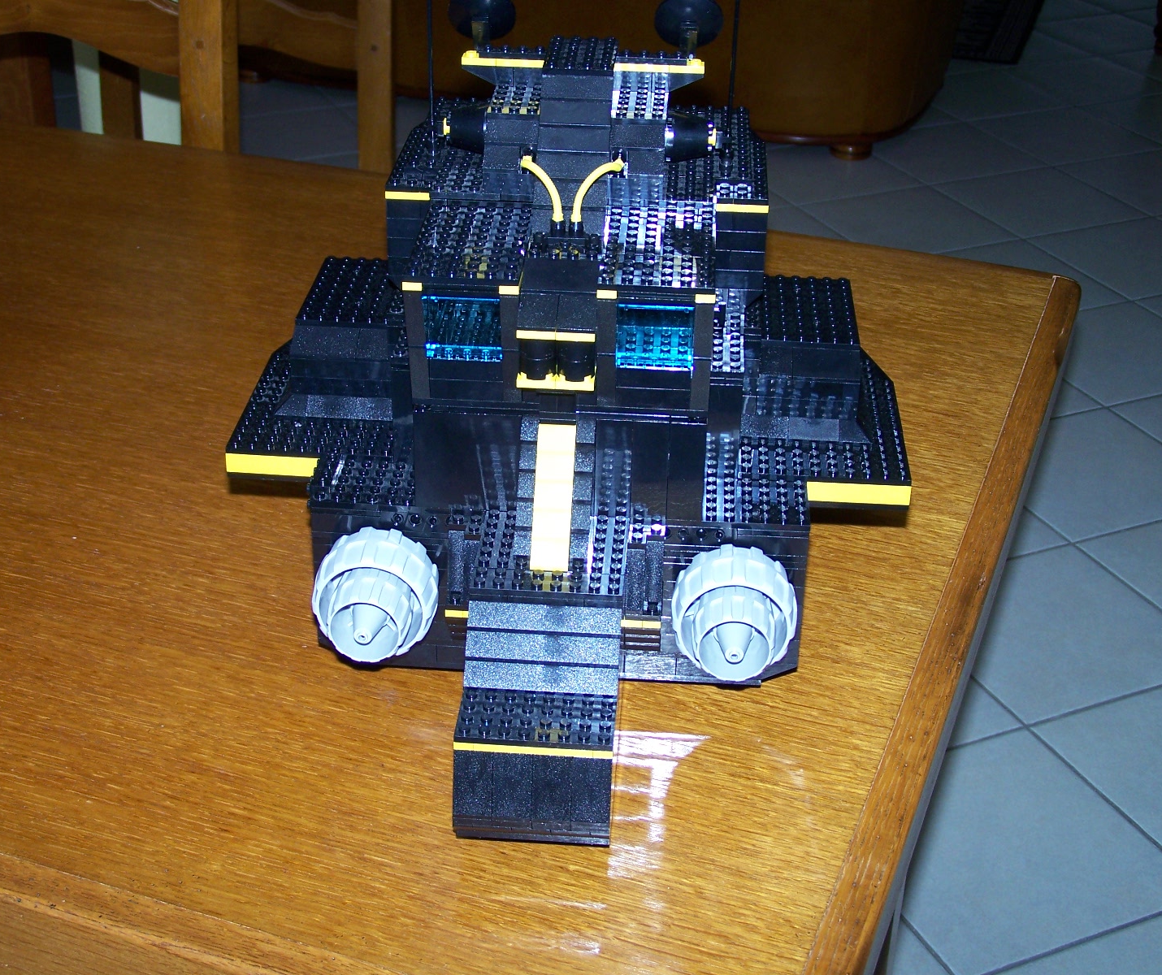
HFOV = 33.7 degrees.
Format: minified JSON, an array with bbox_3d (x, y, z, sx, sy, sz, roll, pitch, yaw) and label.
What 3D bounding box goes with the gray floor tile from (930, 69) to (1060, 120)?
[{"bbox_3d":[0.874,-0.859,4.192,0.300,0.010,0.300,-12,32,-22],"label":"gray floor tile"}]

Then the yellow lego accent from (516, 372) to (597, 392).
[{"bbox_3d":[-0.010,-0.046,0.799,0.032,0.003,0.016,3,29,3],"label":"yellow lego accent"}]

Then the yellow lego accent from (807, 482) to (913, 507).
[{"bbox_3d":[0.128,0.001,0.887,0.048,0.010,0.008,3,29,3],"label":"yellow lego accent"}]

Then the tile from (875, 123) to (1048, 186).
[{"bbox_3d":[0.734,-0.669,3.838,0.300,0.010,0.300,-12,32,-22],"label":"tile"}]

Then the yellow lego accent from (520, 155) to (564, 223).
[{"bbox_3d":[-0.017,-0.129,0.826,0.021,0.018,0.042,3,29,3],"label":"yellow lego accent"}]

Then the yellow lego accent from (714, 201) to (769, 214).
[{"bbox_3d":[0.074,-0.128,0.873,0.024,0.003,0.008,3,29,3],"label":"yellow lego accent"}]

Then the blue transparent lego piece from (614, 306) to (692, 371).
[{"bbox_3d":[0.031,-0.063,0.790,0.032,0.029,0.008,3,29,3],"label":"blue transparent lego piece"}]

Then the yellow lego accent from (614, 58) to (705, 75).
[{"bbox_3d":[0.037,-0.194,0.875,0.040,0.006,0.008,3,29,3],"label":"yellow lego accent"}]

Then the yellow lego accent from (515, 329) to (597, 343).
[{"bbox_3d":[-0.010,-0.064,0.785,0.032,0.003,0.012,3,29,3],"label":"yellow lego accent"}]

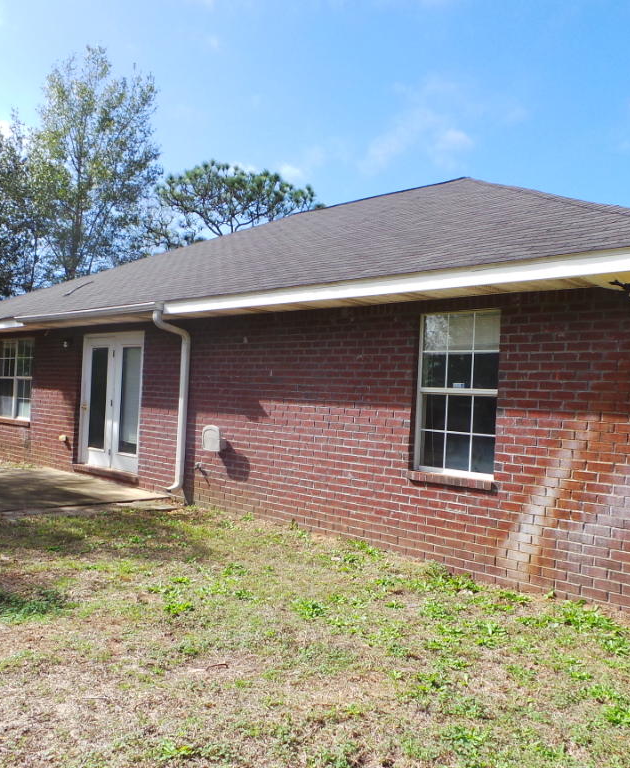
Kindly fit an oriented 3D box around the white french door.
[{"bbox_3d":[-3.116,0.276,10.561,1.910,2.085,0.140,1,-1,43],"label":"white french door"}]

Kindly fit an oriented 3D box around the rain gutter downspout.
[{"bbox_3d":[-1.911,0.208,8.932,0.110,2.455,0.490,1,-1,43],"label":"rain gutter downspout"}]

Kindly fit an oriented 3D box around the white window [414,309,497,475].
[{"bbox_3d":[1.355,0.097,6.394,0.905,1.530,0.110,1,-1,43],"label":"white window"}]

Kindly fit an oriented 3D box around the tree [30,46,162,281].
[{"bbox_3d":[-9.681,-6.342,28.870,5.600,16.100,5.600,1,-1,43],"label":"tree"}]

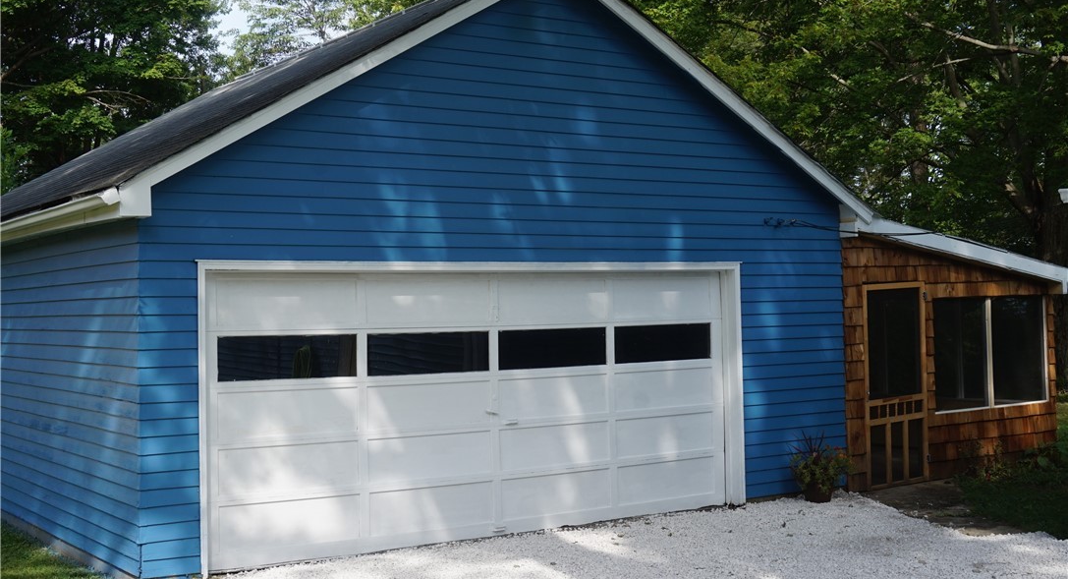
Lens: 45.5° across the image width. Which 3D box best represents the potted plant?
[{"bbox_3d":[2.600,1.611,11.550,0.570,0.630,0.540,-1,-1,0],"label":"potted plant"}]

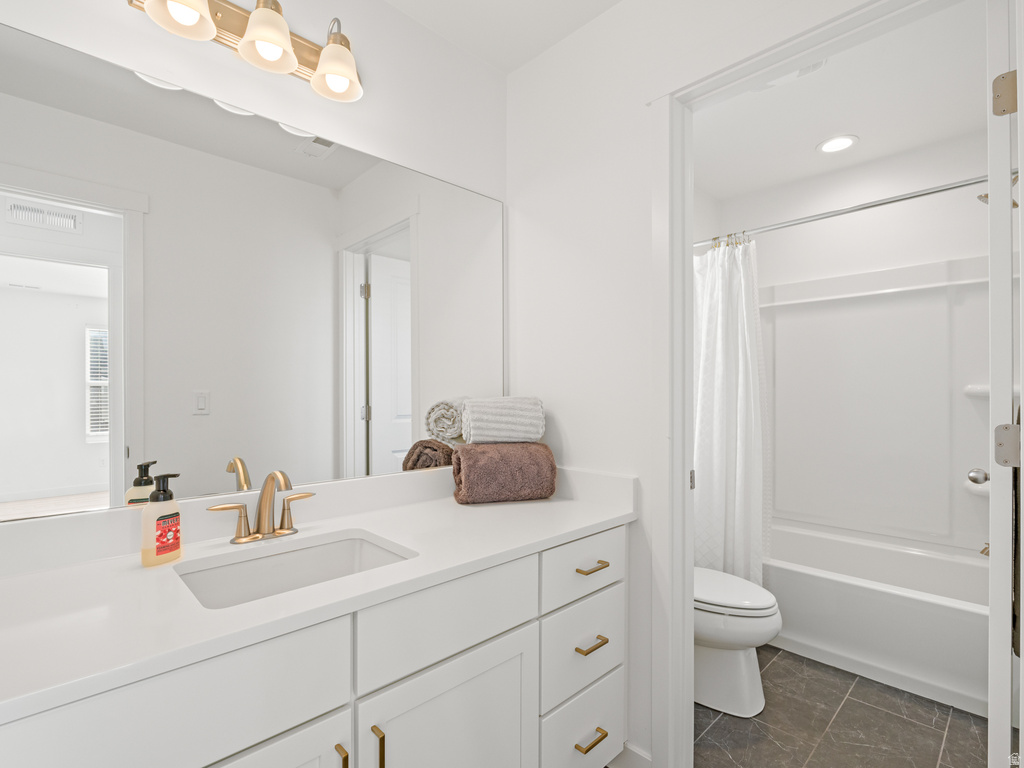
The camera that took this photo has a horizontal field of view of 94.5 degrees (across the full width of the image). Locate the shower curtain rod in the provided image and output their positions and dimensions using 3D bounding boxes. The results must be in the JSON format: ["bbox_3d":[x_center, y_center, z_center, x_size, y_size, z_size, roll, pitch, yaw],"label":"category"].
[{"bbox_3d":[1.398,-0.767,2.220,0.027,0.027,1.520,1,-1,-45],"label":"shower curtain rod"}]

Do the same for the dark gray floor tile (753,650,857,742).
[{"bbox_3d":[1.181,1.270,1.954,0.600,0.010,0.300,1,-1,-42],"label":"dark gray floor tile"}]

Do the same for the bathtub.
[{"bbox_3d":[1.658,1.056,2.443,0.760,0.430,1.520,1,-1,-45],"label":"bathtub"}]

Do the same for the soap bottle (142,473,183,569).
[{"bbox_3d":[-0.731,0.282,0.995,0.060,0.182,0.070,0,-1,13],"label":"soap bottle"}]

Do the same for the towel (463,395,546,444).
[{"bbox_3d":[-0.033,0.131,1.635,0.260,0.155,0.160,0,-1,-16],"label":"towel"}]

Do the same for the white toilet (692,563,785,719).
[{"bbox_3d":[0.757,0.894,2.039,0.430,0.740,0.730,1,-1,-42],"label":"white toilet"}]

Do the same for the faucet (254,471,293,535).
[{"bbox_3d":[-0.574,0.292,1.145,0.050,0.166,0.140,1,-1,-42],"label":"faucet"}]

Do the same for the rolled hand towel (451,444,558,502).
[{"bbox_3d":[-0.031,0.296,1.590,0.310,0.175,0.200,0,-1,-16],"label":"rolled hand towel"}]

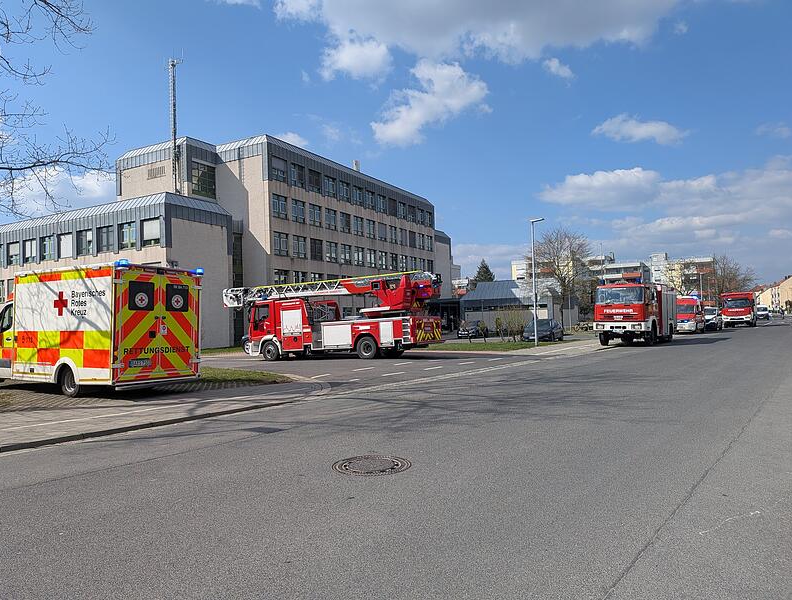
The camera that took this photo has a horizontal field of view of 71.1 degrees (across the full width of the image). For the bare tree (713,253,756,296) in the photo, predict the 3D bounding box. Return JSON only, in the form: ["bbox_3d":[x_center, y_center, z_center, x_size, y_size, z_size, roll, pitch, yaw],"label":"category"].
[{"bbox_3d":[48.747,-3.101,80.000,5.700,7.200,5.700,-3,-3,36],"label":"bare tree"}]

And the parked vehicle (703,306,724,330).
[{"bbox_3d":[28.372,1.701,50.535,1.950,2.000,4.900,-3,-2,35],"label":"parked vehicle"}]

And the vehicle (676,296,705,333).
[{"bbox_3d":[23.361,1.209,44.450,2.050,2.800,6.000,-3,-2,35],"label":"vehicle"}]

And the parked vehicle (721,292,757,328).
[{"bbox_3d":[35.054,1.103,56.759,2.500,3.300,7.800,-3,-3,36],"label":"parked vehicle"}]

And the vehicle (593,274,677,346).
[{"bbox_3d":[13.614,0.729,31.159,2.500,3.300,7.400,-3,-3,37],"label":"vehicle"}]

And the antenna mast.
[{"bbox_3d":[-16.855,-13.071,42.400,0.900,10.500,0.700,-3,-2,28],"label":"antenna mast"}]

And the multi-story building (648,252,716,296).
[{"bbox_3d":[74.664,-3.211,145.289,16.000,16.300,12.000,-3,-2,30],"label":"multi-story building"}]

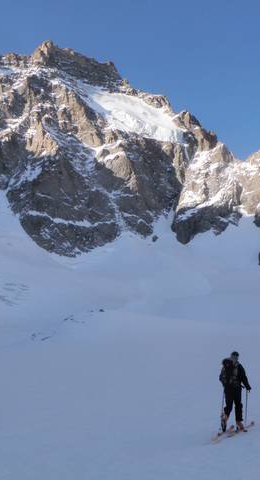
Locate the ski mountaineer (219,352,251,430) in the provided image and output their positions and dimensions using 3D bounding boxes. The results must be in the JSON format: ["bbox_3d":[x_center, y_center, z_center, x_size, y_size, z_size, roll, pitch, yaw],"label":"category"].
[{"bbox_3d":[2.435,3.500,11.950,0.720,1.780,0.620,-7,-13,33],"label":"ski mountaineer"}]

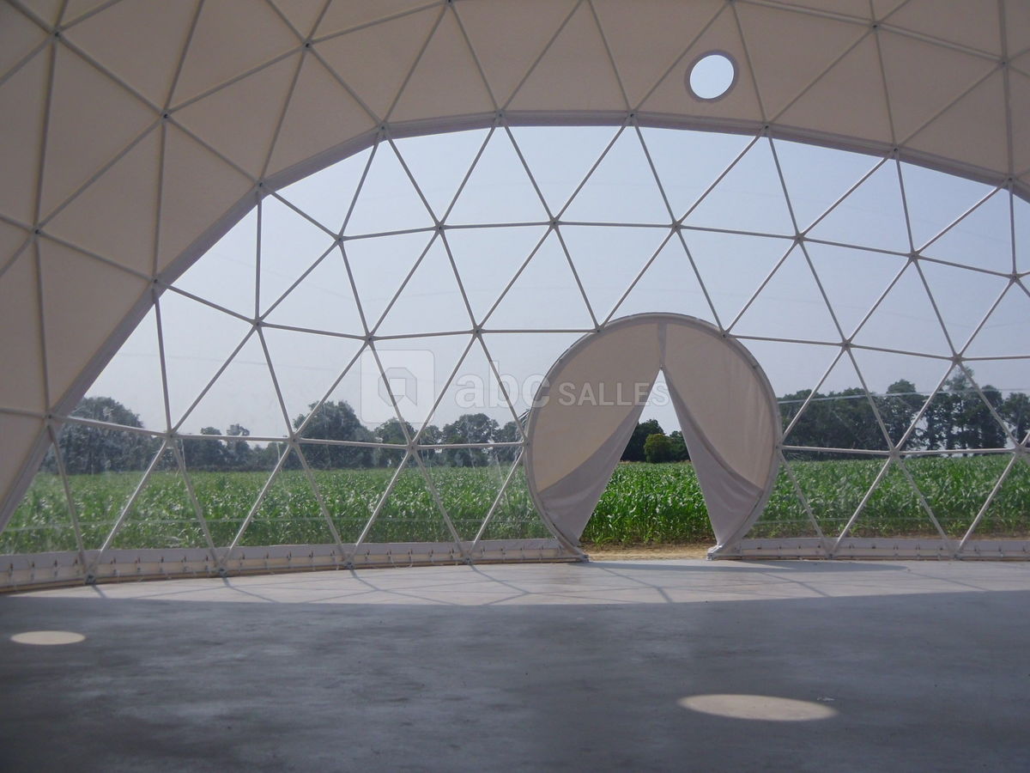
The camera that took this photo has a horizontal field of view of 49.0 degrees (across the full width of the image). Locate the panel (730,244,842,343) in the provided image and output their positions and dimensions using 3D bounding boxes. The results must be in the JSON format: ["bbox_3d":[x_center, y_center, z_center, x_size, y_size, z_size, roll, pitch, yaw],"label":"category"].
[{"bbox_3d":[5.588,-1.894,22.687,2.291,1.939,0.040,4,19,0],"label":"panel"}]

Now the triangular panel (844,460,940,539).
[{"bbox_3d":[7.538,2.274,22.707,1.840,1.563,0.070,-1,-2,13],"label":"triangular panel"}]

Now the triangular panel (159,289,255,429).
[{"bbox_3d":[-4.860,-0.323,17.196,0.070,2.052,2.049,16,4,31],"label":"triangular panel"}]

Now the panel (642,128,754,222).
[{"bbox_3d":[3.282,-4.021,21.462,2.426,1.970,0.040,2,33,-12],"label":"panel"}]

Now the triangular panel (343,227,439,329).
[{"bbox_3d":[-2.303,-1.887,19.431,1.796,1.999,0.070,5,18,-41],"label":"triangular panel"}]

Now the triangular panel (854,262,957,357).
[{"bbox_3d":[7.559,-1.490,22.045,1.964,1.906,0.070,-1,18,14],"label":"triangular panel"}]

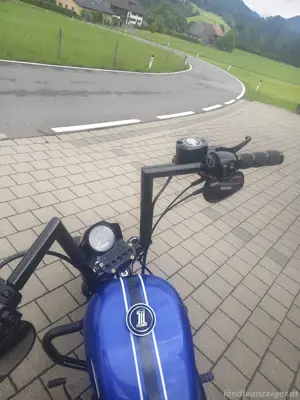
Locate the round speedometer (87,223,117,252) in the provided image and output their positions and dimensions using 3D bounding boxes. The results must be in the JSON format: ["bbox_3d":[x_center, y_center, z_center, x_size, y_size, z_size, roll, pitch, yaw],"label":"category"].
[{"bbox_3d":[-0.156,0.120,0.868,0.090,0.045,0.090,-27,92,-23],"label":"round speedometer"}]

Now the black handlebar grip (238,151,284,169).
[{"bbox_3d":[0.289,-0.105,0.720,0.135,0.037,0.037,-6,35,-12],"label":"black handlebar grip"}]

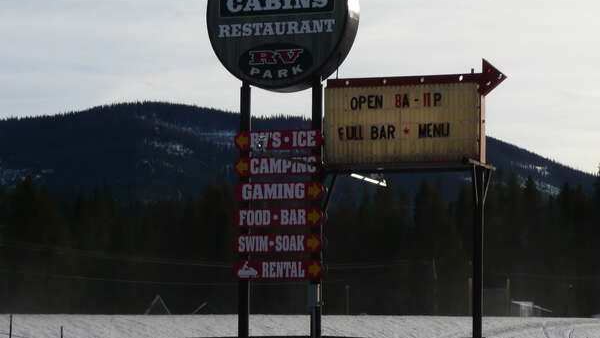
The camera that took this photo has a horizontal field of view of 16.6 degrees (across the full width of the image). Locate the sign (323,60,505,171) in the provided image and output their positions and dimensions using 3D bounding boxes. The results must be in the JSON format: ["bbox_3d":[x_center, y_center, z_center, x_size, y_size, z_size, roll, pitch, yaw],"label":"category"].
[{"bbox_3d":[1.923,-0.868,33.355,3.052,1.706,0.360,-1,-4,20],"label":"sign"}]

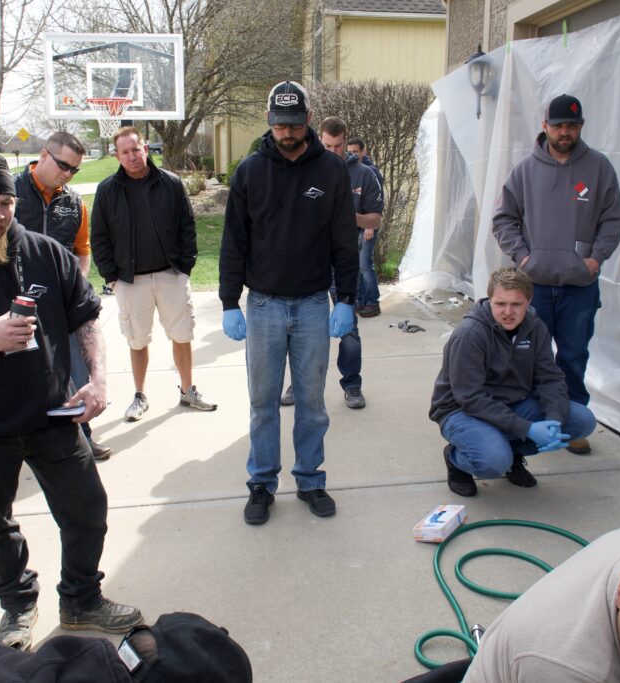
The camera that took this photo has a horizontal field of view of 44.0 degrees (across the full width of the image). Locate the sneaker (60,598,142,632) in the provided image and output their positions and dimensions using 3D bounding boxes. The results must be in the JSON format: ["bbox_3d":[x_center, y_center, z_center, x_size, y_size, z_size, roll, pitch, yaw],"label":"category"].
[{"bbox_3d":[-0.733,0.925,2.685,0.295,0.135,0.112,1,13,5],"label":"sneaker"}]

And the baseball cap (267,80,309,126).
[{"bbox_3d":[-0.088,-0.960,3.090,0.176,0.145,0.262,0,31,-1],"label":"baseball cap"}]

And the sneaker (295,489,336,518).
[{"bbox_3d":[-0.003,0.676,3.497,0.115,0.120,0.300,-8,16,-27],"label":"sneaker"}]

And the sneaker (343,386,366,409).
[{"bbox_3d":[0.249,0.316,4.872,0.110,0.120,0.300,-4,15,-15],"label":"sneaker"}]

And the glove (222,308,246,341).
[{"bbox_3d":[-0.325,-0.077,3.309,0.100,0.142,0.105,3,13,11],"label":"glove"}]

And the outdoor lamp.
[{"bbox_3d":[1.435,-2.175,6.425,0.260,0.610,0.220,-1,13,-6],"label":"outdoor lamp"}]

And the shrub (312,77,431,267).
[{"bbox_3d":[0.865,-2.108,9.732,1.800,2.380,1.200,-2,14,-8],"label":"shrub"}]

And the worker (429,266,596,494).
[{"bbox_3d":[0.941,0.142,3.627,0.660,1.000,0.740,-9,17,-32],"label":"worker"}]

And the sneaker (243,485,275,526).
[{"bbox_3d":[-0.219,0.708,3.502,0.110,0.120,0.295,2,13,6],"label":"sneaker"}]

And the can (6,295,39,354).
[{"bbox_3d":[-0.776,-0.051,2.080,0.070,0.145,0.070,1,16,-26],"label":"can"}]

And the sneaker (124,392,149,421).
[{"bbox_3d":[-1.106,0.396,4.899,0.108,0.125,0.285,1,13,2],"label":"sneaker"}]

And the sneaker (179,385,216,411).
[{"bbox_3d":[-0.744,0.354,5.048,0.285,0.125,0.105,11,17,39],"label":"sneaker"}]

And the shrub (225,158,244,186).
[{"bbox_3d":[-2.513,-5.941,27.000,1.200,1.100,1.100,-2,14,-8],"label":"shrub"}]

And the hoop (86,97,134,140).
[{"bbox_3d":[-2.219,-2.489,8.538,0.490,0.430,0.570,-2,14,-8],"label":"hoop"}]

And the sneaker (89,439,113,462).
[{"bbox_3d":[-1.205,0.559,4.222,0.290,0.120,0.108,10,16,35],"label":"sneaker"}]

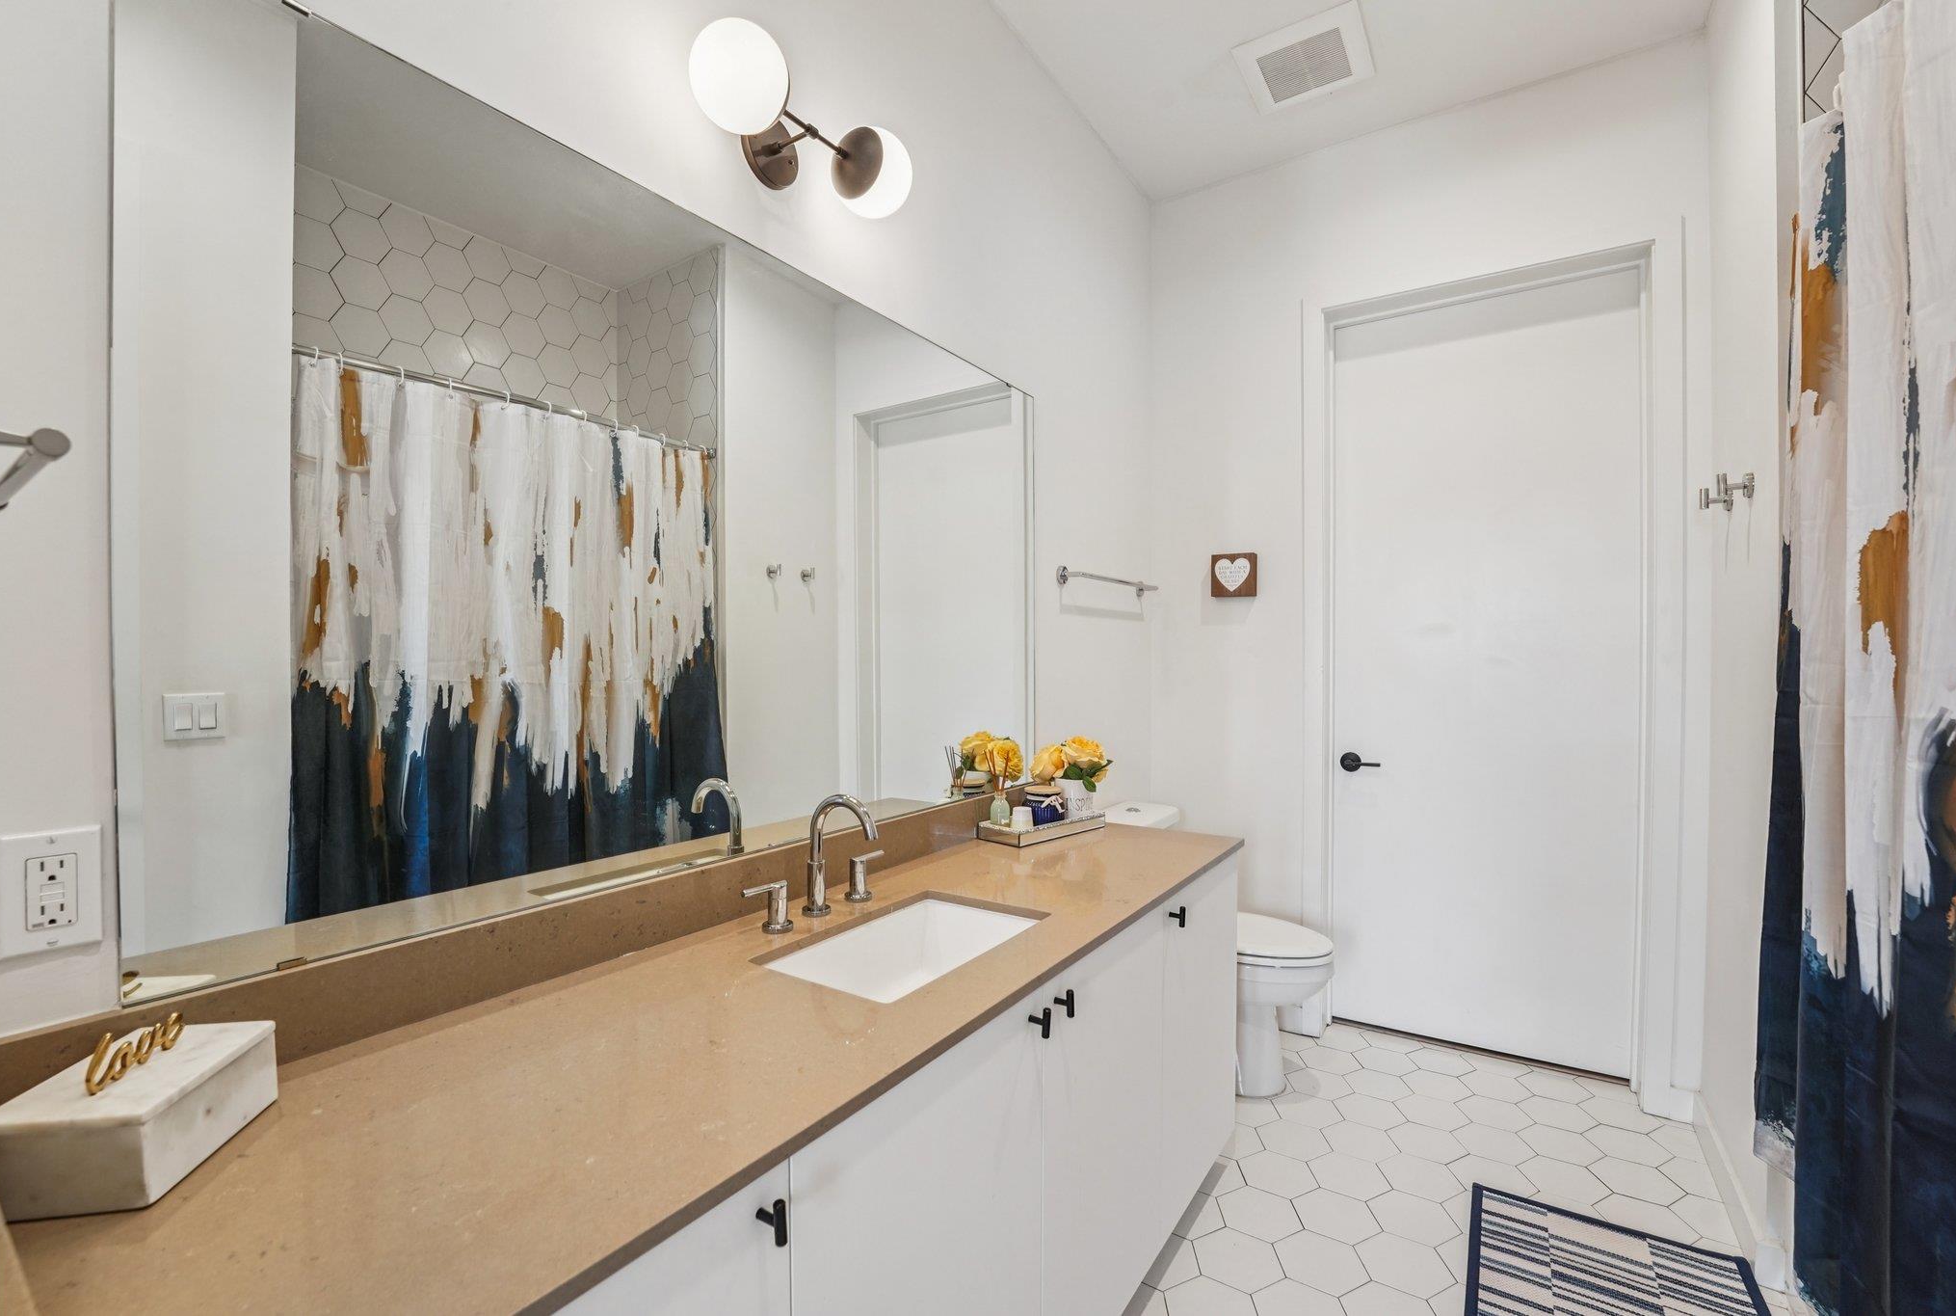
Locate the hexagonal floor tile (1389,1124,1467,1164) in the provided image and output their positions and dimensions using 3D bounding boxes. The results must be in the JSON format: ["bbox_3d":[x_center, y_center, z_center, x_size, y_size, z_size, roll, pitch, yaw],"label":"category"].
[{"bbox_3d":[1.223,1.325,2.090,0.198,0.010,0.172,0,0,30],"label":"hexagonal floor tile"}]

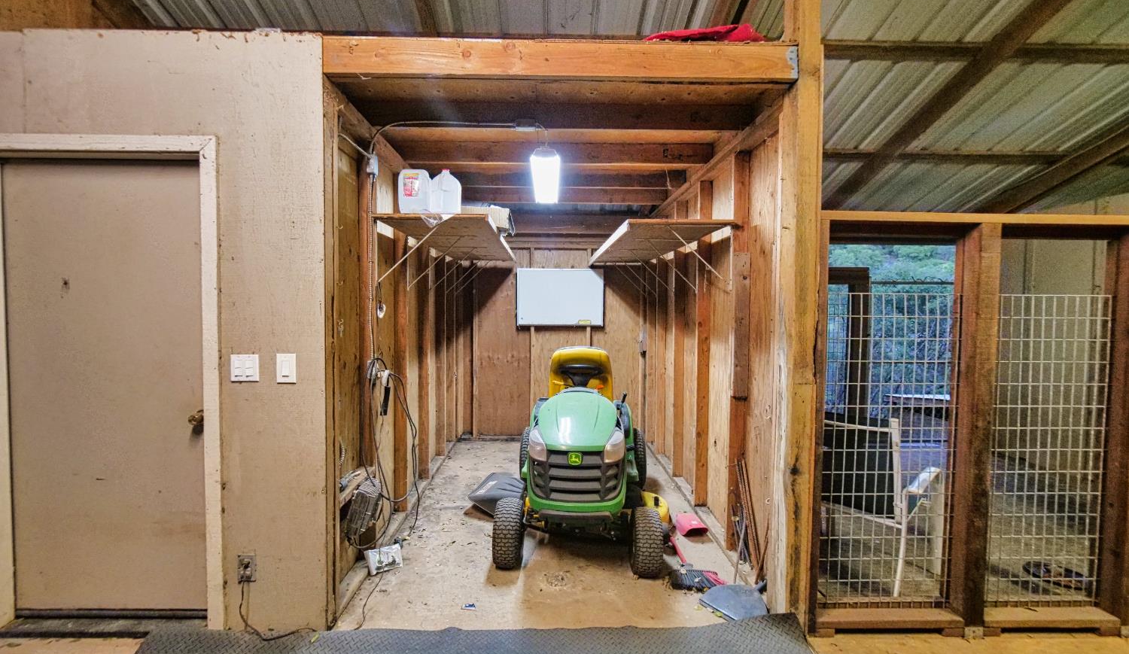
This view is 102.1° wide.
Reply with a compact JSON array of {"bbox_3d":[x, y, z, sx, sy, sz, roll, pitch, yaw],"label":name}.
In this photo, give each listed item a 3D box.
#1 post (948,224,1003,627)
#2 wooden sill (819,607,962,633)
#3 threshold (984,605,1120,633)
[{"bbox_3d":[1.839,0.445,2.051,0.091,1.785,0.090,0,2,-2],"label":"post"},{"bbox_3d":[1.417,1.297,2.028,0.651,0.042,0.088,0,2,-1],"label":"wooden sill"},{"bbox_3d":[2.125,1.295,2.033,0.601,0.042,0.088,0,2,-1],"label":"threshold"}]

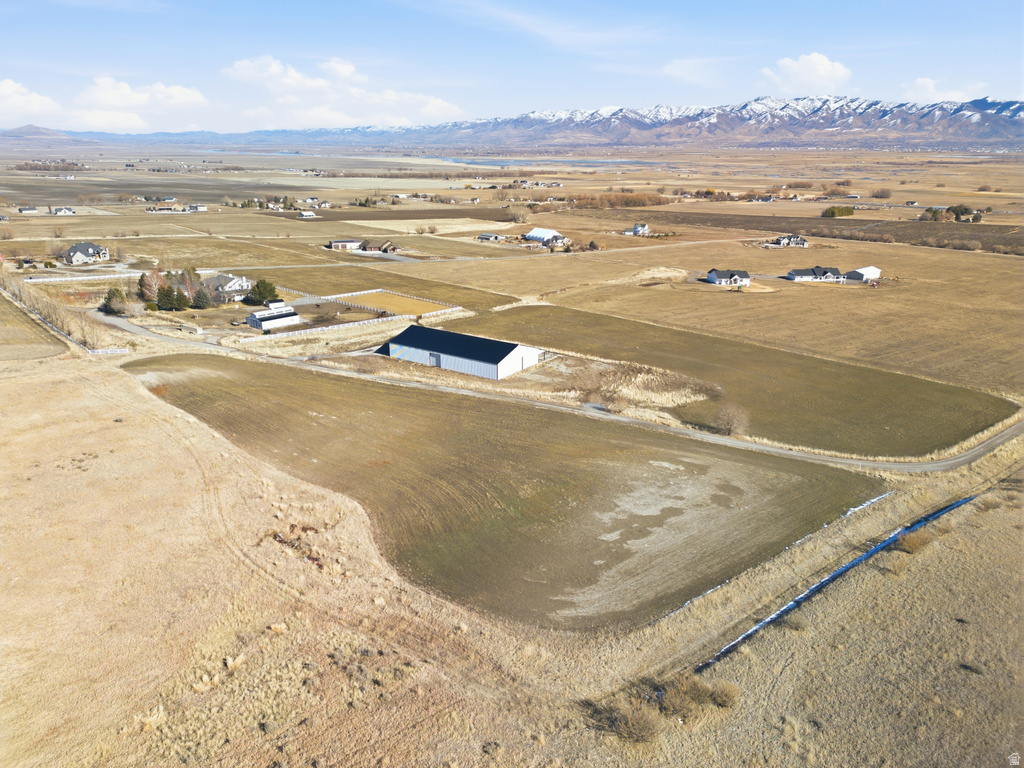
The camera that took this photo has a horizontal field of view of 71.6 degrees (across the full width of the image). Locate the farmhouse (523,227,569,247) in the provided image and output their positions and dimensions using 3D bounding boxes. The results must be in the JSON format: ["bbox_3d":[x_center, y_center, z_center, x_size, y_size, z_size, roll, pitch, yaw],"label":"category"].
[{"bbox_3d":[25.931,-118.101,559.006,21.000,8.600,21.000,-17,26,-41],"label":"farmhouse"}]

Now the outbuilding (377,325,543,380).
[{"bbox_3d":[-16.224,-13.874,257.409,47.880,9.272,29.488,13,23,32],"label":"outbuilding"}]

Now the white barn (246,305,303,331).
[{"bbox_3d":[-102.152,-28.587,303.899,13.361,6.088,17.206,18,26,41],"label":"white barn"}]

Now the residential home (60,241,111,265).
[{"bbox_3d":[-274.073,-83.983,457.228,18.000,9.200,22.000,16,24,37],"label":"residential home"}]

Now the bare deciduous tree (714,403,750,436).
[{"bbox_3d":[59.406,9.432,191.045,9.000,9.200,9.000,0,19,0],"label":"bare deciduous tree"}]

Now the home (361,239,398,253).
[{"bbox_3d":[-93.563,-96.771,499.584,23.500,6.600,14.000,-7,20,-19],"label":"home"}]

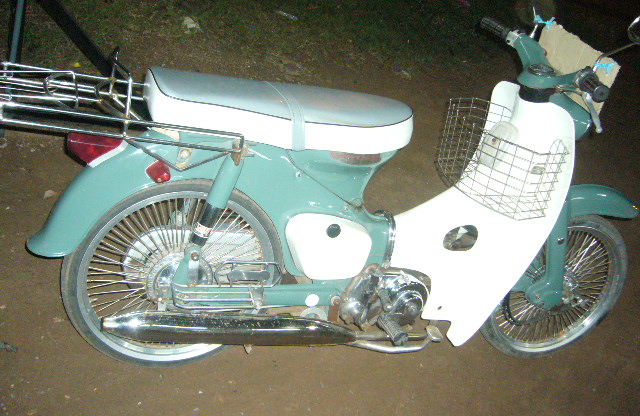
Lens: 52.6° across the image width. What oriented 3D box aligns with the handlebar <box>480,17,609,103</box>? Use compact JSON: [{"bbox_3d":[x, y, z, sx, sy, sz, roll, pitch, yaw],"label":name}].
[{"bbox_3d":[0.575,-0.363,1.660,0.140,0.125,0.660,8,21,-15],"label":"handlebar"}]

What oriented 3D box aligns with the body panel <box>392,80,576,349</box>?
[{"bbox_3d":[0.330,-0.026,1.728,0.430,0.655,0.480,5,22,-24],"label":"body panel"}]

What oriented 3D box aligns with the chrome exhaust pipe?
[{"bbox_3d":[-0.177,0.279,1.470,0.609,0.084,0.086,8,21,-25],"label":"chrome exhaust pipe"}]

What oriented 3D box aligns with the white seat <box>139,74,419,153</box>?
[{"bbox_3d":[-0.072,-0.217,1.472,0.650,0.110,0.250,5,22,-24],"label":"white seat"}]

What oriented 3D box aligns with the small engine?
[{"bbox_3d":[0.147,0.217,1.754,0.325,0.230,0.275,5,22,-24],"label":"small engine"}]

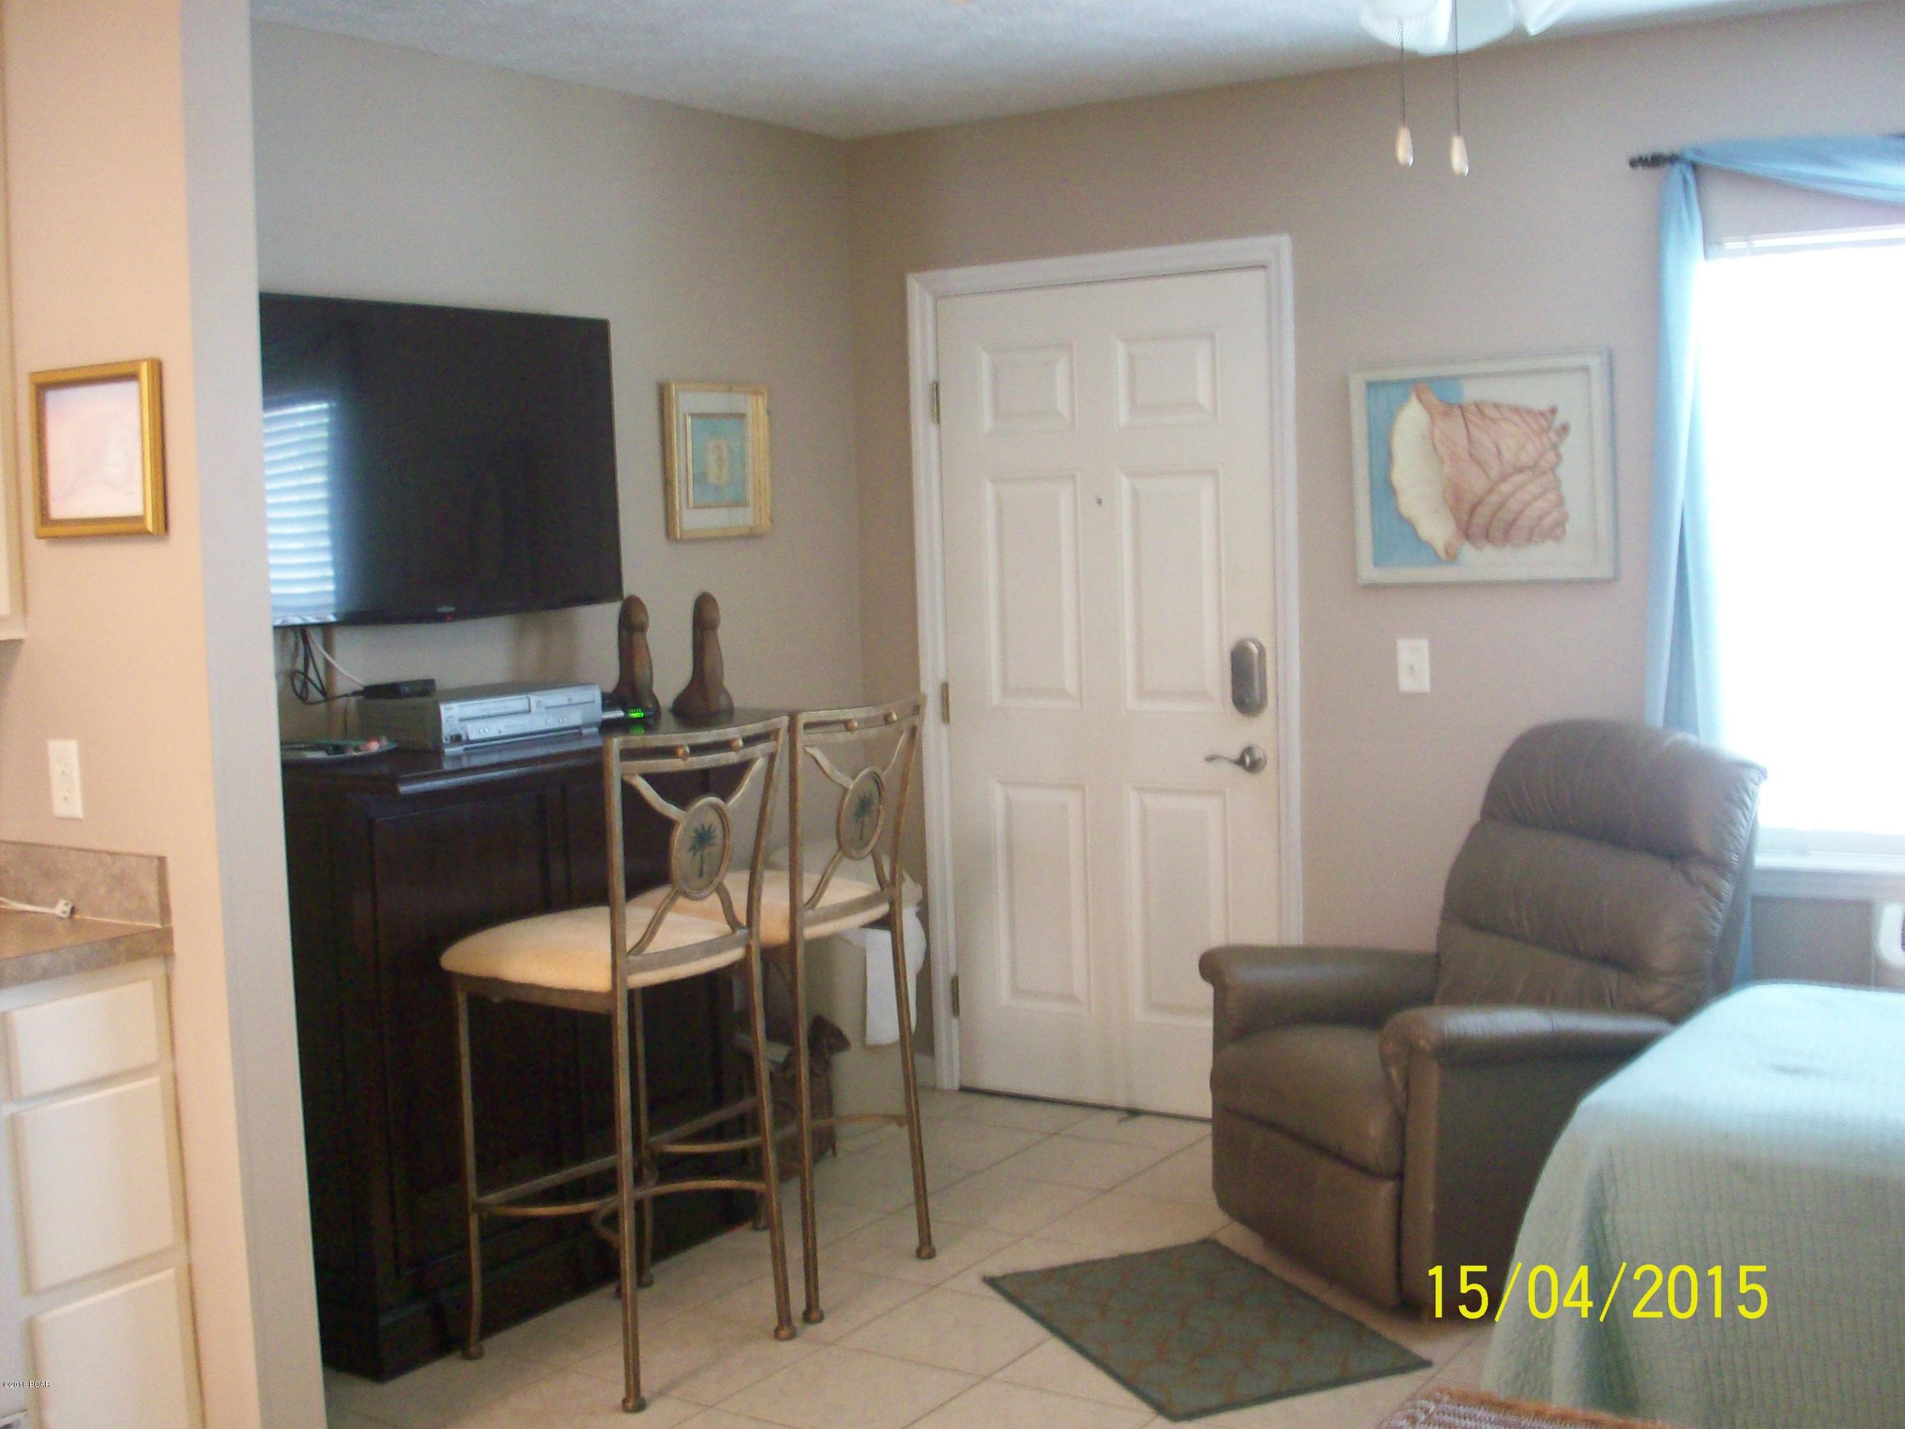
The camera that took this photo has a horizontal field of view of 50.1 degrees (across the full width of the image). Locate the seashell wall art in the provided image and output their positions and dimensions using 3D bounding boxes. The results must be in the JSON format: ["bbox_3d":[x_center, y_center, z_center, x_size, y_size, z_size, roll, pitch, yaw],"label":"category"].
[{"bbox_3d":[1.131,-0.519,4.361,0.575,0.475,0.030,2,6,34],"label":"seashell wall art"}]

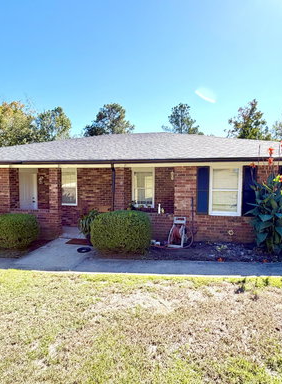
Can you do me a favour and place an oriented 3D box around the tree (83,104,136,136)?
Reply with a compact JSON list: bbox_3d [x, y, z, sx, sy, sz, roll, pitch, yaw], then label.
[{"bbox_3d":[-4.259,-5.990,27.636,7.000,12.300,6.600,1,4,11],"label":"tree"}]

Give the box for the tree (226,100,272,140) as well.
[{"bbox_3d":[12.977,-5.322,24.677,5.400,11.400,5.200,1,4,11],"label":"tree"}]

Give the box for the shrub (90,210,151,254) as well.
[{"bbox_3d":[-0.583,1.025,5.841,1.650,1.000,1.150,1,4,11],"label":"shrub"}]

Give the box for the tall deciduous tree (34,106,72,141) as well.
[{"bbox_3d":[-11.236,-5.096,25.696,5.000,10.800,5.000,1,4,11],"label":"tall deciduous tree"}]

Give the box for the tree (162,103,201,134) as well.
[{"bbox_3d":[5.867,-6.486,29.605,5.800,13.000,5.600,1,4,11],"label":"tree"}]

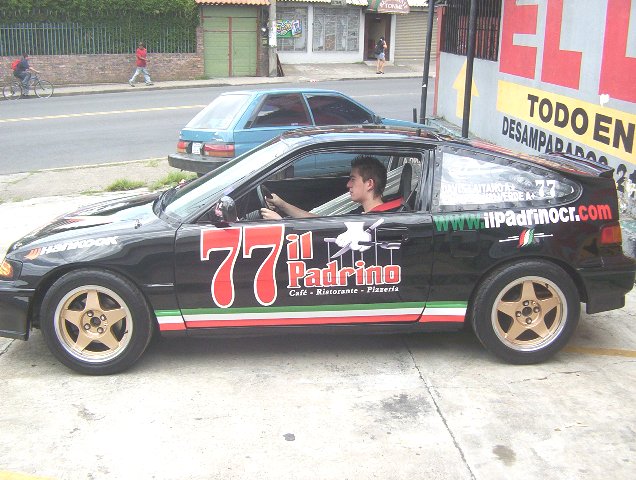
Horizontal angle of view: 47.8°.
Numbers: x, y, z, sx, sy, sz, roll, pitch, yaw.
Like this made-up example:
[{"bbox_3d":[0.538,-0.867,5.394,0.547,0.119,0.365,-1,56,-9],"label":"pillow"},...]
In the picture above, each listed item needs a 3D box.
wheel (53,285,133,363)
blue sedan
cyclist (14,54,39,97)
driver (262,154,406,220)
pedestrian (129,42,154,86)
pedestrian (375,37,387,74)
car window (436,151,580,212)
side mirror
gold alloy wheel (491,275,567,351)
[{"bbox_3d":[-1.167,0.420,3.803,0.410,0.410,0.180,1,14,-2],"label":"wheel"},{"bbox_3d":[-0.087,-1.582,10.927,3.950,1.390,1.620,-10,17,-39],"label":"blue sedan"},{"bbox_3d":[-10.350,-5.858,25.500,0.900,1.520,0.500,-2,14,-14],"label":"cyclist"},{"bbox_3d":[-0.067,-0.042,4.099,1.100,0.880,0.500,1,14,-2],"label":"driver"},{"bbox_3d":[-6.955,-6.915,28.300,0.750,1.700,0.500,0,14,-7],"label":"pedestrian"},{"bbox_3d":[2.741,-8.083,31.500,0.350,1.600,0.450,-8,16,-33],"label":"pedestrian"},{"bbox_3d":[0.992,-0.304,3.731,0.780,0.335,0.060,1,-8,-2],"label":"car window"},{"bbox_3d":[-0.456,-0.152,3.576,0.105,0.115,0.180,1,14,-2],"label":"side mirror"},{"bbox_3d":[1.117,0.376,3.868,0.410,0.410,0.180,1,14,-2],"label":"gold alloy wheel"}]

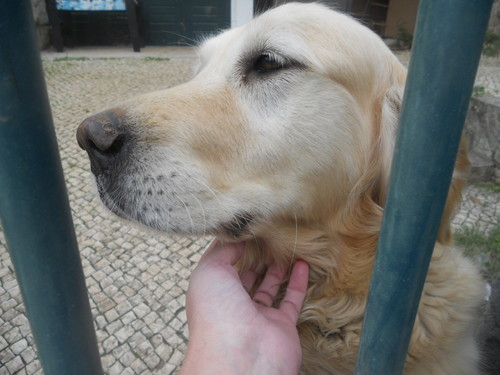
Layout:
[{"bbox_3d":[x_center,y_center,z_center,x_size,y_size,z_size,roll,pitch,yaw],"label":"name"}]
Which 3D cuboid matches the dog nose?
[{"bbox_3d":[-0.103,-0.032,0.272,0.031,0.037,0.038,-10,25,-24],"label":"dog nose"}]

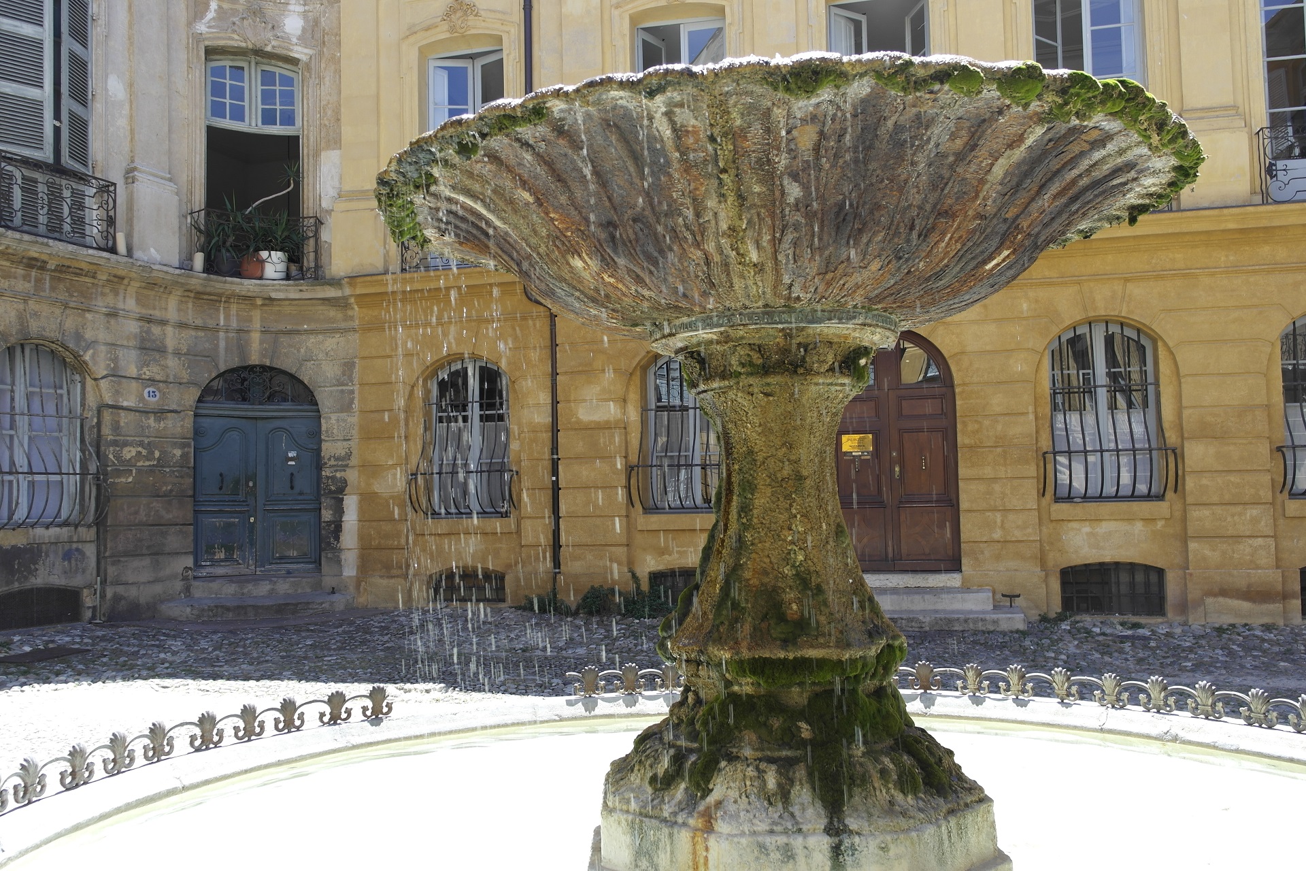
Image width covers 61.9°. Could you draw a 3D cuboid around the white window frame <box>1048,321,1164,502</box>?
[{"bbox_3d":[5.377,-0.295,12.820,1.370,2.050,0.380,-2,-3,14],"label":"white window frame"}]

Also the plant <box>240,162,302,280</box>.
[{"bbox_3d":[-5.264,-2.968,15.024,0.800,1.560,0.600,0,-3,-21],"label":"plant"}]

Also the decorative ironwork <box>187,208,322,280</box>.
[{"bbox_3d":[-5.462,-2.636,15.011,1.740,0.910,0.480,0,-3,-21],"label":"decorative ironwork"}]

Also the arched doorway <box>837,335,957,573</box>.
[{"bbox_3d":[2.993,0.179,13.705,1.660,3.020,0.120,-2,-3,14],"label":"arched doorway"}]

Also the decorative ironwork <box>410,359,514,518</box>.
[{"bbox_3d":[-2.594,0.031,14.803,1.410,2.080,0.380,-2,-3,14],"label":"decorative ironwork"}]

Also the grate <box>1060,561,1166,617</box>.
[{"bbox_3d":[5.442,1.819,12.887,1.172,0.637,0.060,-2,-3,14],"label":"grate"}]

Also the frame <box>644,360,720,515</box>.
[{"bbox_3d":[0.552,-0.013,14.357,1.260,2.040,0.100,-2,-3,14],"label":"frame"}]

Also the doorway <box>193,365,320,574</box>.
[{"bbox_3d":[-5.427,0.466,14.975,1.643,2.871,0.220,0,-3,-21],"label":"doorway"}]

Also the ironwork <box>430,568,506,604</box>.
[{"bbox_3d":[-2.533,2.047,14.875,1.134,0.492,0.060,-2,-3,14],"label":"ironwork"}]

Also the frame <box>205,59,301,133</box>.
[{"bbox_3d":[-5.610,-4.768,15.301,1.250,1.020,0.150,0,-3,-21],"label":"frame"}]

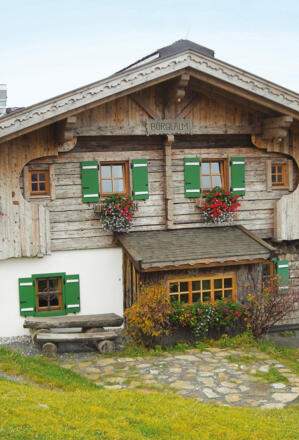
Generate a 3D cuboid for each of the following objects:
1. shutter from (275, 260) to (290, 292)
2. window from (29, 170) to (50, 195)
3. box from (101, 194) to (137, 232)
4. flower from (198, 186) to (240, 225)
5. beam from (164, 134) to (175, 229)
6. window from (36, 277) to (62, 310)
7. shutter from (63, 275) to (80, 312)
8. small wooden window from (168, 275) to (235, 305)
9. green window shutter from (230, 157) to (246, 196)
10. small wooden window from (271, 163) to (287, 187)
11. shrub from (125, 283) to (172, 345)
[{"bbox_3d":[3.654,1.551,17.566,0.350,0.910,0.060,-3,6,-18],"label":"shutter"},{"bbox_3d":[-2.611,-0.862,15.337,0.490,0.620,0.120,-3,6,-18],"label":"window"},{"bbox_3d":[-0.725,-0.145,14.677,0.825,0.779,0.400,-3,5,-16],"label":"box"},{"bbox_3d":[1.671,-0.339,15.323,0.950,0.848,0.360,-3,5,-18],"label":"flower"},{"bbox_3d":[0.462,-0.891,15.070,0.140,2.200,0.200,-3,5,-16],"label":"beam"},{"bbox_3d":[-2.427,1.812,15.649,0.620,0.840,0.120,-3,6,-18],"label":"window"},{"bbox_3d":[-1.754,1.677,14.665,0.340,0.850,0.040,-3,5,-16],"label":"shutter"},{"bbox_3d":[1.169,1.571,14.283,1.641,0.612,0.100,-3,5,-18],"label":"small wooden window"},{"bbox_3d":[2.164,-1.047,15.651,0.396,0.950,0.050,-3,5,-18],"label":"green window shutter"},{"bbox_3d":[3.224,-1.113,16.006,0.439,0.591,0.120,-3,5,-16],"label":"small wooden window"},{"bbox_3d":[0.005,2.174,14.615,1.020,1.330,0.970,-1,5,0],"label":"shrub"}]

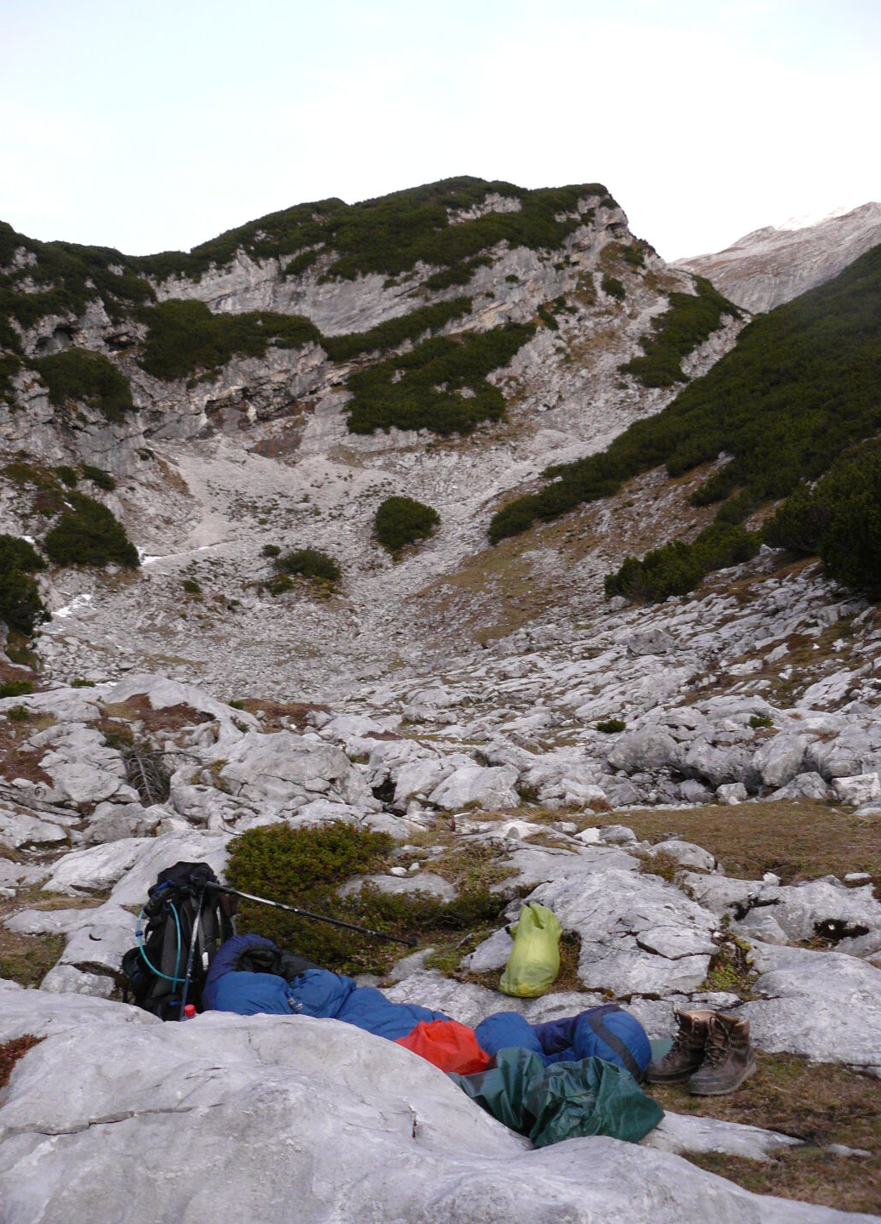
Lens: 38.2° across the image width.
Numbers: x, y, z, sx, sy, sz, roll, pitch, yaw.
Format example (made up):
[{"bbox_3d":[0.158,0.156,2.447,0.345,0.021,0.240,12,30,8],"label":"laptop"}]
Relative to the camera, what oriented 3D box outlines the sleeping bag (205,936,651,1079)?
[{"bbox_3d":[-0.083,1.398,4.500,1.700,0.360,0.580,0,0,21],"label":"sleeping bag"}]

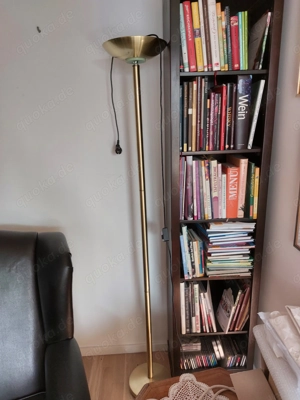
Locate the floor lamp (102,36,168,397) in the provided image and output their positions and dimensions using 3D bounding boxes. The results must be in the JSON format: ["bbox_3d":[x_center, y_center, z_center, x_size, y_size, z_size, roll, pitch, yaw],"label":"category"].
[{"bbox_3d":[-0.026,0.222,1.399,0.268,1.800,0.268,-2,16,0],"label":"floor lamp"}]

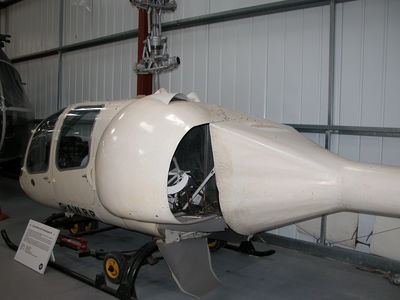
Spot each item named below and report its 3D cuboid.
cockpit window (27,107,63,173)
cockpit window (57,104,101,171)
[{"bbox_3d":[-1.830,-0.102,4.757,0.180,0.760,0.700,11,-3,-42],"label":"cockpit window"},{"bbox_3d":[-1.242,-0.127,4.159,0.600,0.670,0.150,5,-4,42],"label":"cockpit window"}]

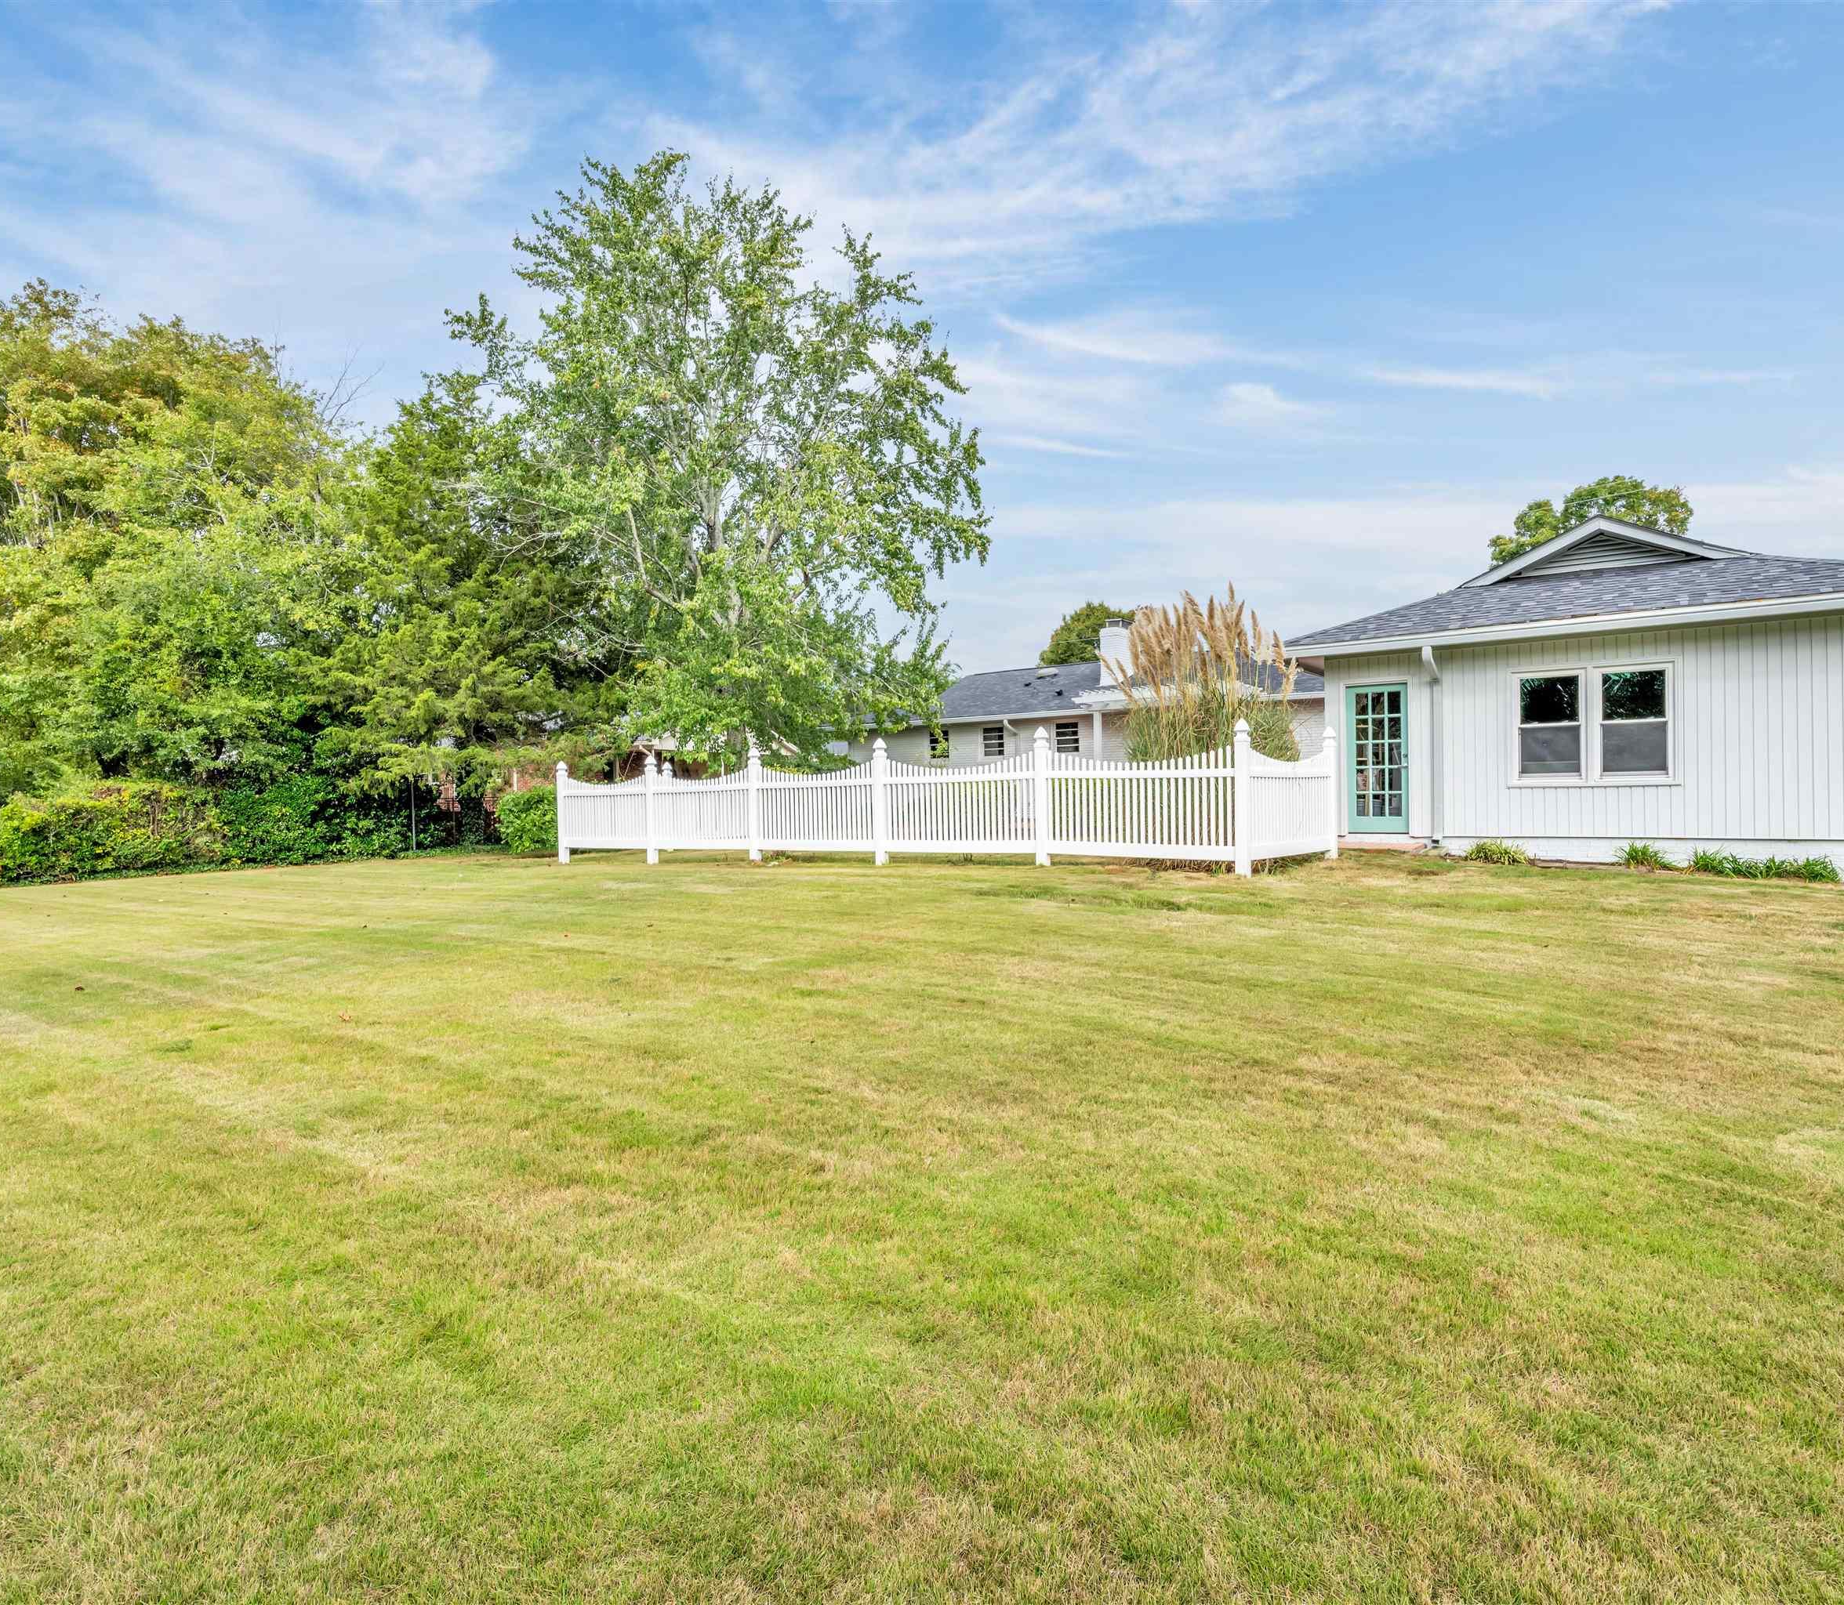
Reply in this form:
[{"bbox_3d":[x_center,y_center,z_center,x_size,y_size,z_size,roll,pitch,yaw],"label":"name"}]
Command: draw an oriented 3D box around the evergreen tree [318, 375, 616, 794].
[{"bbox_3d":[-11.000,-4.600,26.000,7.400,11.700,7.200,0,-1,-24],"label":"evergreen tree"}]

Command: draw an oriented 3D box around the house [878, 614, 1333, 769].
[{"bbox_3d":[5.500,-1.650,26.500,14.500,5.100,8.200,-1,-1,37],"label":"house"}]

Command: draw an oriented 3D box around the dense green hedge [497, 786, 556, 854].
[{"bbox_3d":[-8.300,0.330,23.000,1.800,1.500,1.600,-1,-1,37],"label":"dense green hedge"}]

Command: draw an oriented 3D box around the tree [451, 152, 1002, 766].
[{"bbox_3d":[-4.700,-7.100,25.000,12.400,16.200,11.800,0,-1,-11],"label":"tree"}]

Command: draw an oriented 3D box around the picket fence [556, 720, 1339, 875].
[{"bbox_3d":[-0.750,0.070,15.900,12.500,1.850,2.570,-1,-1,38],"label":"picket fence"}]

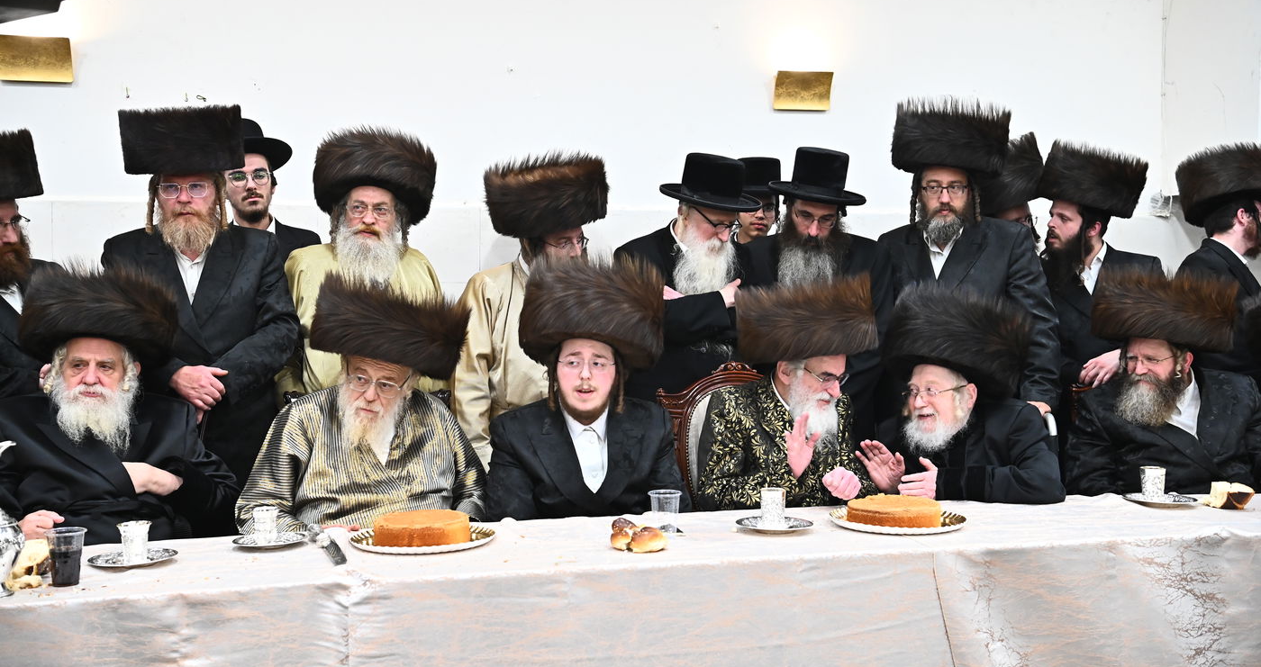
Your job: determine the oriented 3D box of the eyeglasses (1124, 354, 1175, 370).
[{"bbox_3d":[1.436,0.073,3.789,0.140,0.040,0.140,-6,5,-25],"label":"eyeglasses"}]

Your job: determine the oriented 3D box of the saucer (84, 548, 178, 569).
[{"bbox_3d":[-1.075,0.478,3.015,0.196,0.016,0.196,0,3,-15],"label":"saucer"}]

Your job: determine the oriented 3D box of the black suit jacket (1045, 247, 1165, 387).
[{"bbox_3d":[1.502,0.124,4.469,0.500,0.800,0.340,3,3,38],"label":"black suit jacket"}]

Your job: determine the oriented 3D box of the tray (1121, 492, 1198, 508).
[{"bbox_3d":[1.312,0.414,3.470,0.178,0.016,0.178,0,3,0],"label":"tray"}]

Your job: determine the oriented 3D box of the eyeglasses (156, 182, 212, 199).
[{"bbox_3d":[-1.183,-0.384,3.720,0.143,0.043,0.135,-2,2,-13],"label":"eyeglasses"}]

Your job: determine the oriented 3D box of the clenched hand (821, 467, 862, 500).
[{"bbox_3d":[0.538,0.386,3.580,0.097,0.085,0.100,1,3,18],"label":"clenched hand"}]

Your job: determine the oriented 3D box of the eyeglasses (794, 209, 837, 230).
[{"bbox_3d":[0.559,-0.348,4.240,0.138,0.045,0.145,8,18,-8],"label":"eyeglasses"}]

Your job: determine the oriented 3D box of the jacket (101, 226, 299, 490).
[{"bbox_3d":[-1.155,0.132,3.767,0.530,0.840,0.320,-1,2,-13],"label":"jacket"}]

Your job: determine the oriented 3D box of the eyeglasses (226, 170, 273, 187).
[{"bbox_3d":[-1.166,-0.473,4.287,0.140,0.047,0.140,-2,4,-15],"label":"eyeglasses"}]

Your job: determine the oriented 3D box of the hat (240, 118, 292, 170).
[{"bbox_3d":[-1.169,-0.567,4.220,0.280,0.130,0.315,-6,-13,-5],"label":"hat"}]

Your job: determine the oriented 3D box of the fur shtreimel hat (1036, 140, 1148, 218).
[{"bbox_3d":[1.469,-0.489,4.450,0.306,0.178,0.306,15,0,-31],"label":"fur shtreimel hat"}]

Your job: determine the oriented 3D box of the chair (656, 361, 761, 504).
[{"bbox_3d":[0.391,0.643,3.566,0.600,1.120,0.620,-1,3,-24],"label":"chair"}]

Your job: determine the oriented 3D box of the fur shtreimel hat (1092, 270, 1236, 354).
[{"bbox_3d":[1.410,-0.055,3.700,0.342,0.173,0.342,7,-2,0],"label":"fur shtreimel hat"}]

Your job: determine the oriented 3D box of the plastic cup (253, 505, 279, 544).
[{"bbox_3d":[-0.828,0.430,3.184,0.062,0.082,0.062,0,3,-15],"label":"plastic cup"}]

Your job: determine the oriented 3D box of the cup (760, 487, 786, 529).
[{"bbox_3d":[0.309,0.379,3.030,0.056,0.083,0.056,0,2,0],"label":"cup"}]

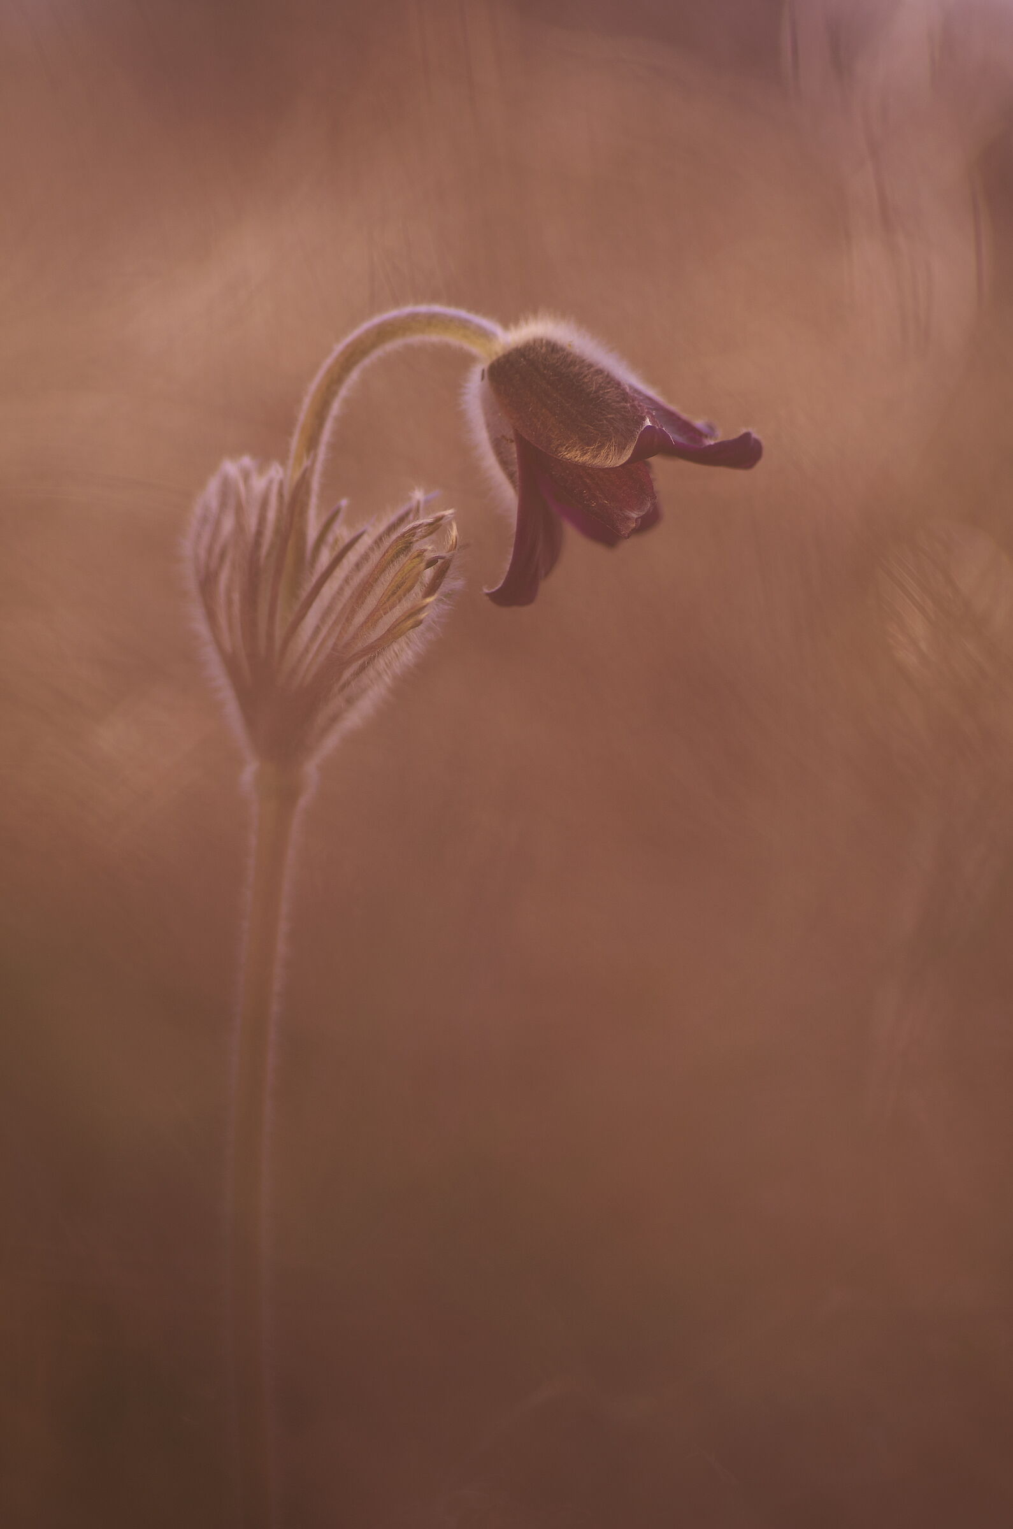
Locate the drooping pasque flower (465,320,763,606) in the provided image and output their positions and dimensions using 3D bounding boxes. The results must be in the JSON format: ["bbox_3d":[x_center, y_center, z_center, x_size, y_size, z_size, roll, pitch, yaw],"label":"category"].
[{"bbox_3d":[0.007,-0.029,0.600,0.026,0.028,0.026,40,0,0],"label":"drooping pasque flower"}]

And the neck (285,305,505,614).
[{"bbox_3d":[-0.011,-0.029,0.600,0.021,0.029,0.005,0,3,0],"label":"neck"}]

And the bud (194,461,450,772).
[{"bbox_3d":[-0.017,-0.014,0.600,0.025,0.029,0.023,6,3,0],"label":"bud"}]

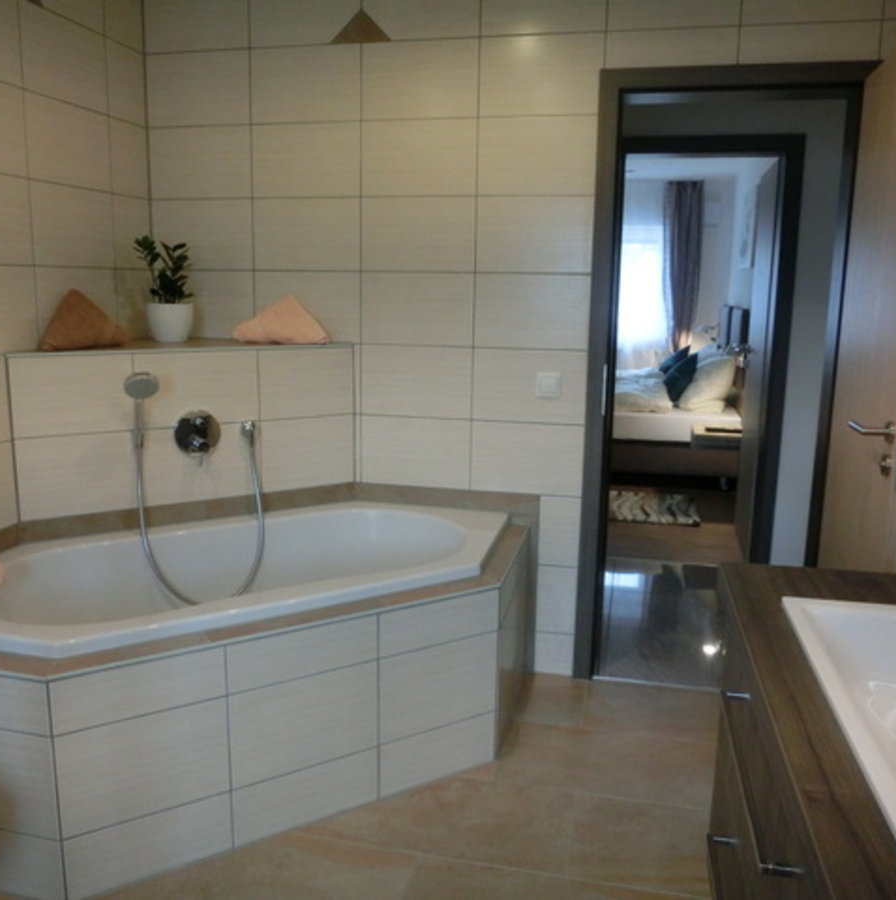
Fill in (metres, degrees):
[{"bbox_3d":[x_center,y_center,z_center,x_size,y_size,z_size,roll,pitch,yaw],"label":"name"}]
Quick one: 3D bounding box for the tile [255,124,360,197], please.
[{"bbox_3d":[-0.487,-0.996,2.874,0.400,0.250,0.015,3,11,11],"label":"tile"}]

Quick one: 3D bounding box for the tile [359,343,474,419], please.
[{"bbox_3d":[-0.113,-0.240,2.966,0.402,0.249,0.012,4,12,13],"label":"tile"}]

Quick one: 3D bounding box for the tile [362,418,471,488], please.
[{"bbox_3d":[-0.113,0.004,2.974,0.400,0.240,0.015,3,11,11],"label":"tile"}]

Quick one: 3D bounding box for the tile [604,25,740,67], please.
[{"bbox_3d":[0.693,-1.244,2.581,0.402,0.114,0.012,4,12,13],"label":"tile"}]

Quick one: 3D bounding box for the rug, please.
[{"bbox_3d":[0.957,0.333,5.444,1.300,0.030,0.770,3,11,12],"label":"rug"}]

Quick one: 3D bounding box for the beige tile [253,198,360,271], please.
[{"bbox_3d":[-0.491,-0.750,2.919,0.400,0.250,0.015,3,11,11],"label":"beige tile"}]

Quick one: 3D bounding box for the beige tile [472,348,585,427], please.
[{"bbox_3d":[0.280,-0.216,2.852,0.390,0.250,0.014,3,11,12],"label":"beige tile"}]

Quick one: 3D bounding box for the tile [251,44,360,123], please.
[{"bbox_3d":[-0.488,-1.251,2.857,0.402,0.249,0.012,4,12,13],"label":"tile"}]

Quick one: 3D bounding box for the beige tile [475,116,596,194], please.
[{"bbox_3d":[0.290,-0.954,2.718,0.387,0.250,0.015,3,11,11],"label":"beige tile"}]

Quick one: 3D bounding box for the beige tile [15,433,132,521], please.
[{"bbox_3d":[-1.128,0.077,2.545,0.349,0.250,0.014,-6,13,-31],"label":"beige tile"}]

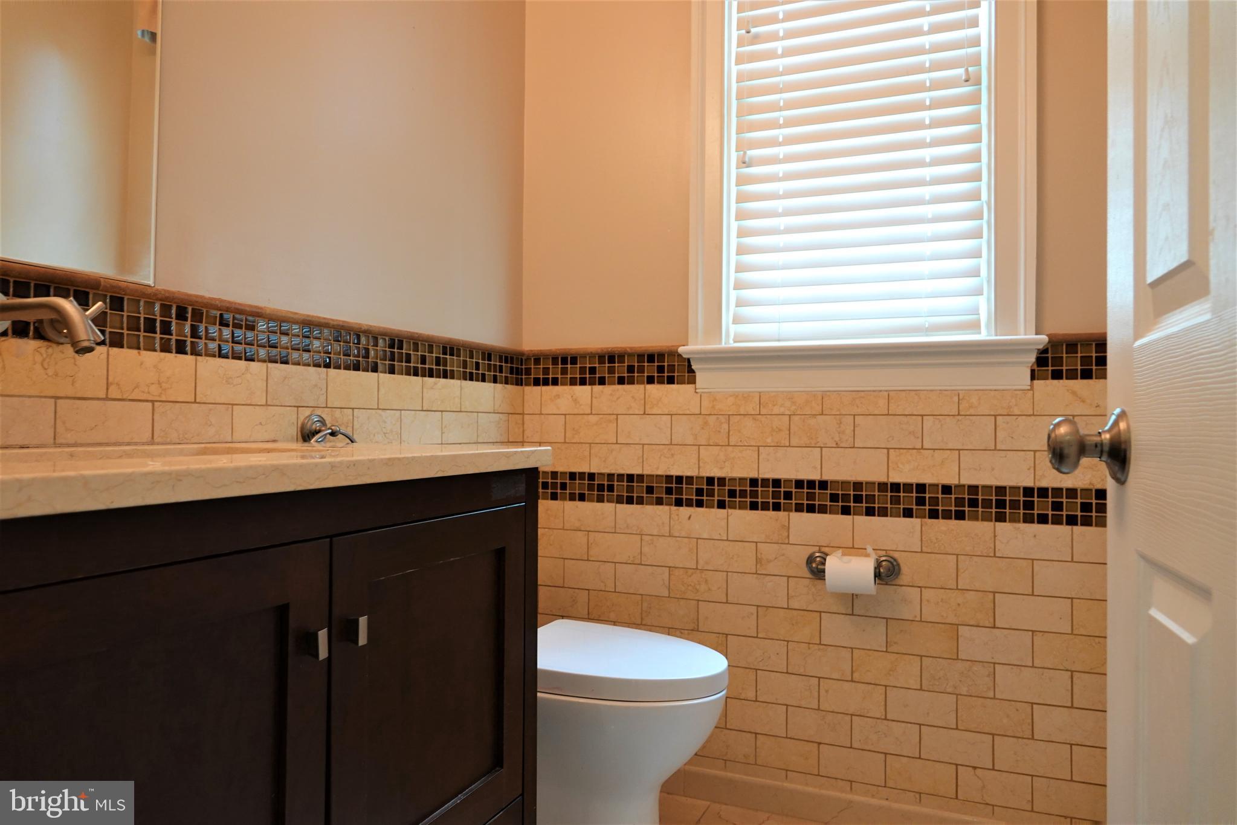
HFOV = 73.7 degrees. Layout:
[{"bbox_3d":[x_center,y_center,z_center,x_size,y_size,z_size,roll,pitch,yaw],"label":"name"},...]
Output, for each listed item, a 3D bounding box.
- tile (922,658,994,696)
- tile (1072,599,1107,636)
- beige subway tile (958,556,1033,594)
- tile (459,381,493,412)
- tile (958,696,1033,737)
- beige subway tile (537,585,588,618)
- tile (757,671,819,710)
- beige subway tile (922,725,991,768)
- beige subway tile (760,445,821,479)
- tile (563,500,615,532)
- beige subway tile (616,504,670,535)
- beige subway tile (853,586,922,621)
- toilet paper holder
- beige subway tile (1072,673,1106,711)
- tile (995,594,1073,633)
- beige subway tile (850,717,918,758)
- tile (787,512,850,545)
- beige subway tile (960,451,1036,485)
[{"bbox_3d":[0.780,0.607,1.897,0.152,0.076,0.010,0,-2,22],"label":"tile"},{"bbox_3d":[1.063,0.445,1.775,0.150,0.076,0.010,0,-1,22],"label":"tile"},{"bbox_3d":[0.842,0.362,1.844,0.152,0.076,0.010,0,-1,23],"label":"beige subway tile"},{"bbox_3d":[-0.366,-0.039,2.121,0.010,0.076,0.152,0,-1,23],"label":"tile"},{"bbox_3d":[0.839,0.676,1.840,0.152,0.076,0.010,0,-1,23],"label":"tile"},{"bbox_3d":[-0.152,0.524,2.285,0.152,0.076,0.010,0,-2,22],"label":"beige subway tile"},{"bbox_3d":[0.419,0.682,2.035,0.151,0.076,0.010,0,-1,22],"label":"tile"},{"bbox_3d":[0.772,0.759,1.880,0.151,0.076,0.010,0,-1,22],"label":"beige subway tile"},{"bbox_3d":[0.424,0.124,2.041,0.151,0.076,0.010,0,-1,22],"label":"beige subway tile"},{"bbox_3d":[-0.077,0.287,2.262,0.152,0.076,0.010,0,-2,22],"label":"tile"},{"bbox_3d":[0.066,0.286,2.188,0.152,0.076,0.010,0,-1,22],"label":"beige subway tile"},{"bbox_3d":[0.637,0.447,1.955,0.152,0.076,0.010,0,-1,23],"label":"beige subway tile"},{"bbox_3d":[0.549,0.369,1.942,0.218,0.063,0.075,0,-1,22],"label":"toilet paper holder"},{"bbox_3d":[1.060,0.604,1.769,0.152,0.077,0.010,0,-1,22],"label":"beige subway tile"},{"bbox_3d":[0.921,0.446,1.833,0.151,0.076,0.010,0,-1,22],"label":"tile"},{"bbox_3d":[0.627,0.755,1.928,0.152,0.076,0.010,0,-1,23],"label":"beige subway tile"},{"bbox_3d":[0.493,0.284,2.008,0.151,0.076,0.010,0,-1,22],"label":"tile"},{"bbox_3d":[0.852,0.127,1.865,0.152,0.077,0.010,0,-1,22],"label":"beige subway tile"}]

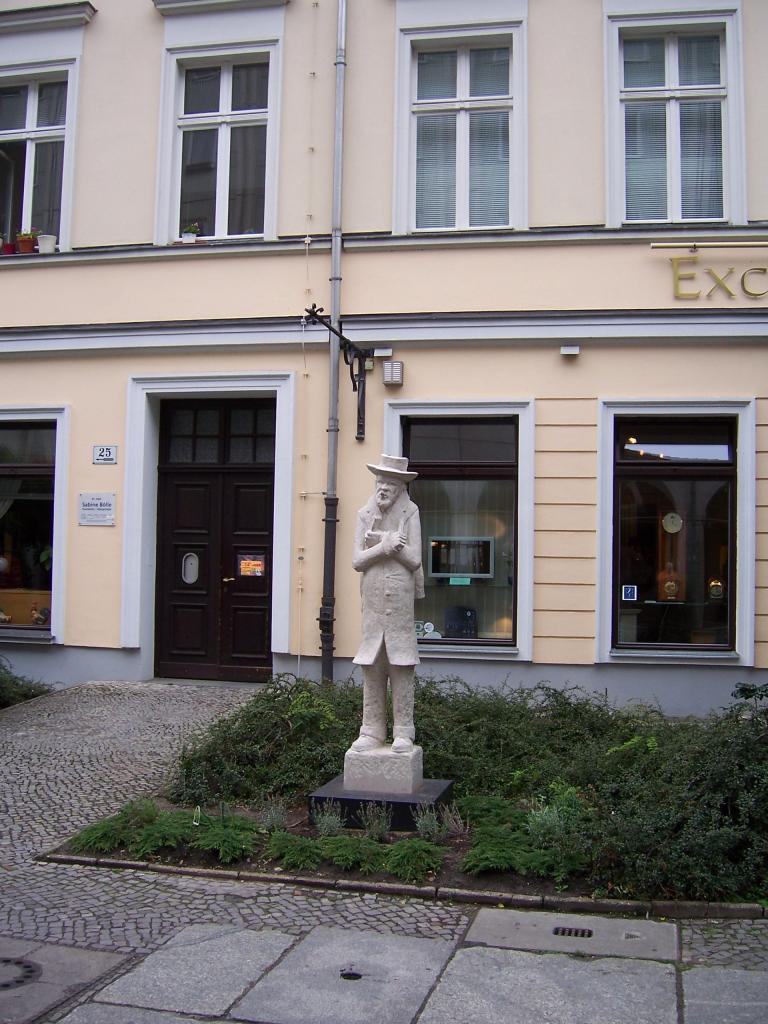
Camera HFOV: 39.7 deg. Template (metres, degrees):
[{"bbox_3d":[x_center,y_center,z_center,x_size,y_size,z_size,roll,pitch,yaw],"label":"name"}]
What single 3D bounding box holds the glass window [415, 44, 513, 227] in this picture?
[{"bbox_3d":[0.818,-3.877,11.025,1.020,1.960,0.120,1,-2,11],"label":"glass window"}]

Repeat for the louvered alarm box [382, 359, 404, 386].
[{"bbox_3d":[0.093,-1.358,10.420,0.190,0.230,0.120,1,-2,11],"label":"louvered alarm box"}]

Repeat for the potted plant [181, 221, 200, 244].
[{"bbox_3d":[-2.070,-2.995,11.393,0.190,0.240,0.170,1,-2,11],"label":"potted plant"}]

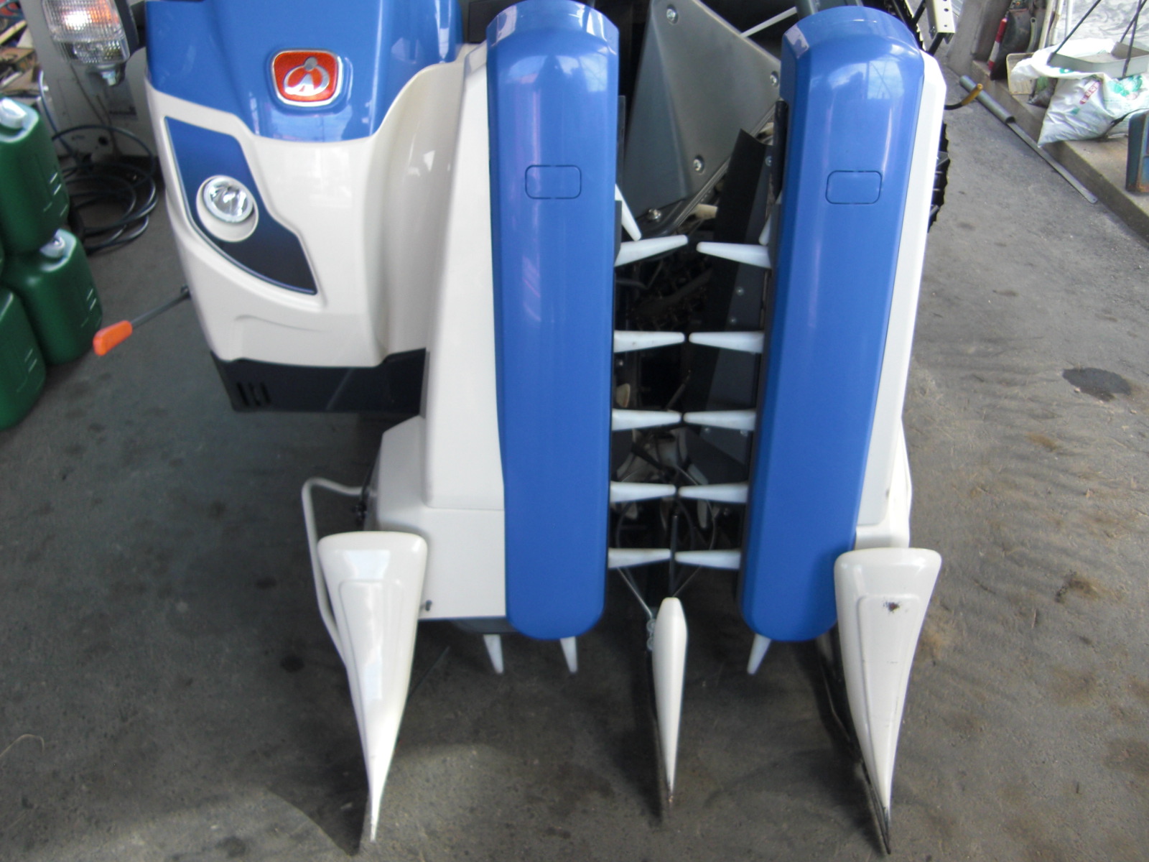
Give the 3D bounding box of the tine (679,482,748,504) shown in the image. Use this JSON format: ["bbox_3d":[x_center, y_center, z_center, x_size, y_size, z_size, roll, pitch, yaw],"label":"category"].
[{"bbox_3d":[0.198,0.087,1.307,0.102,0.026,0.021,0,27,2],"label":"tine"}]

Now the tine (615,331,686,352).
[{"bbox_3d":[0.106,-0.131,1.354,0.111,0.031,0.022,-2,24,1],"label":"tine"}]

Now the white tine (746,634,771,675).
[{"bbox_3d":[0.314,0.367,1.581,0.031,0.119,0.022,8,24,-4],"label":"white tine"}]

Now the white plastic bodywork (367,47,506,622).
[{"bbox_3d":[-0.237,-0.125,1.460,0.250,0.885,0.200,0,24,0],"label":"white plastic bodywork"}]

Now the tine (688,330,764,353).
[{"bbox_3d":[0.224,-0.130,1.354,0.117,0.031,0.022,1,24,-1],"label":"tine"}]

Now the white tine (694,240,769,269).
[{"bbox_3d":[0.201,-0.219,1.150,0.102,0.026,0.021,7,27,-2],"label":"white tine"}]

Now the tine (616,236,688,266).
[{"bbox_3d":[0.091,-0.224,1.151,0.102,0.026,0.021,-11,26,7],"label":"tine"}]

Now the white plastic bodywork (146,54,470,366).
[{"bbox_3d":[-0.400,-0.380,1.591,0.530,0.475,0.290,0,41,0],"label":"white plastic bodywork"}]

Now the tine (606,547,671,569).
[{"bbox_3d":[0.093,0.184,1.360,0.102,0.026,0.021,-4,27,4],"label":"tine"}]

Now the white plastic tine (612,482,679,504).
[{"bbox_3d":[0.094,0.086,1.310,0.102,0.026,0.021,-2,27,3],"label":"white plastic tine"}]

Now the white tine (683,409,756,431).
[{"bbox_3d":[0.222,-0.017,1.405,0.117,0.031,0.022,1,24,-1],"label":"white tine"}]

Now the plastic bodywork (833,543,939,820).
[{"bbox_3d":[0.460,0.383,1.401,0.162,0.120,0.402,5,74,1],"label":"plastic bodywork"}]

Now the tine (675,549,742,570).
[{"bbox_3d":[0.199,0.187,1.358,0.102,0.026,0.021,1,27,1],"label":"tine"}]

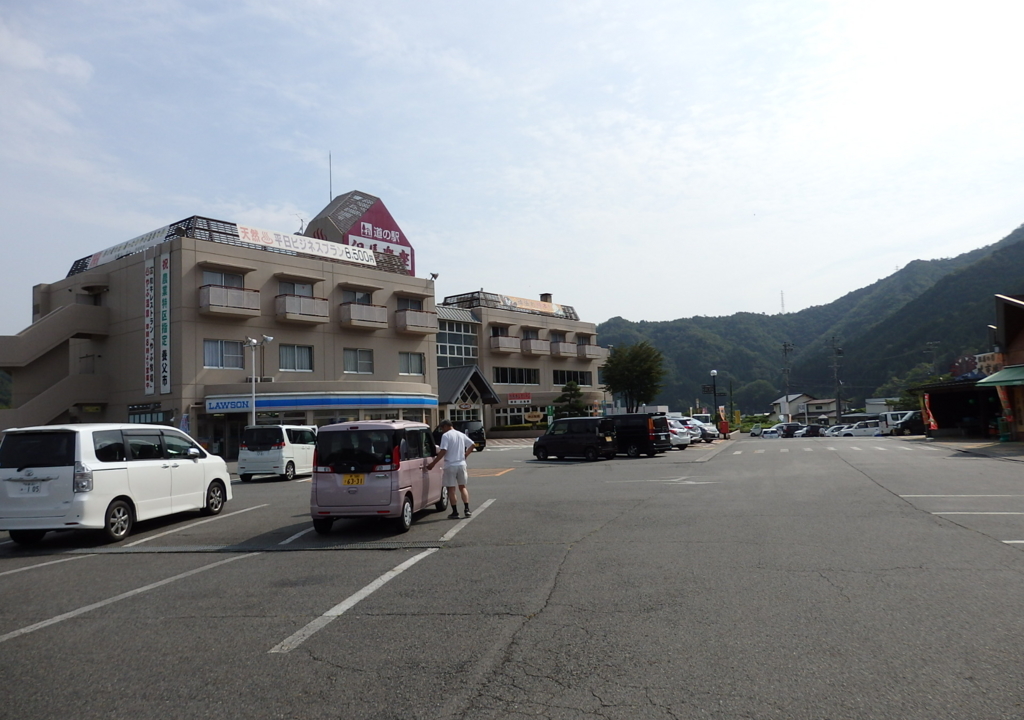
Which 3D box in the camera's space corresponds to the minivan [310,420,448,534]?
[{"bbox_3d":[-2.156,1.911,12.774,1.475,1.735,3.395,-3,-4,7],"label":"minivan"}]

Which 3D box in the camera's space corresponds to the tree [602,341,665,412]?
[{"bbox_3d":[9.240,2.280,55.950,4.700,7.300,4.700,-2,-4,0],"label":"tree"}]

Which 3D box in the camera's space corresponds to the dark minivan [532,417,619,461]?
[{"bbox_3d":[2.520,3.173,29.893,3.395,1.735,1.475,-6,-6,40],"label":"dark minivan"}]

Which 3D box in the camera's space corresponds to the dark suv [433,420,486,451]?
[{"bbox_3d":[-3.059,4.054,39.165,3.395,1.660,1.475,-6,-6,44],"label":"dark suv"}]

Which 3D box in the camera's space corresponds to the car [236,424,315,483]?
[{"bbox_3d":[-7.750,3.120,25.140,1.620,1.765,3.710,-2,-5,7],"label":"car"}]

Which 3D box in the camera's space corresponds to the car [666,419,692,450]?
[{"bbox_3d":[6.880,3.782,37.144,4.100,1.500,1.700,-6,-6,40],"label":"car"}]

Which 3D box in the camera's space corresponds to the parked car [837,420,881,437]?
[{"bbox_3d":[26.329,5.480,56.623,4.100,1.600,1.680,-1,-4,-8],"label":"parked car"}]

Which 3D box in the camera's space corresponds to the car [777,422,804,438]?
[{"bbox_3d":[27.600,7.030,70.600,4.000,1.560,1.620,-2,-4,0],"label":"car"}]

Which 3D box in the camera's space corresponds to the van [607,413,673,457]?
[{"bbox_3d":[4.554,3.351,32.791,4.670,1.850,1.700,-6,-5,38],"label":"van"}]

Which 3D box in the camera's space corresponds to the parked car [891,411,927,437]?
[{"bbox_3d":[28.200,4.390,51.000,3.650,1.650,1.530,-2,-4,4],"label":"parked car"}]

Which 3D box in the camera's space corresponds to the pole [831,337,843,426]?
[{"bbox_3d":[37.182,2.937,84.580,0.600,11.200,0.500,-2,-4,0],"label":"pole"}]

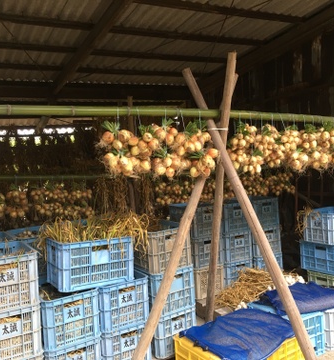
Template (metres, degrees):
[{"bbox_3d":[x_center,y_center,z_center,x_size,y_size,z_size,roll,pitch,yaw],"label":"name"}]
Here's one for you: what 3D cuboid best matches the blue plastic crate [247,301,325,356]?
[{"bbox_3d":[0.954,1.194,3.269,0.365,0.305,0.520,-4,2,-28],"label":"blue plastic crate"}]

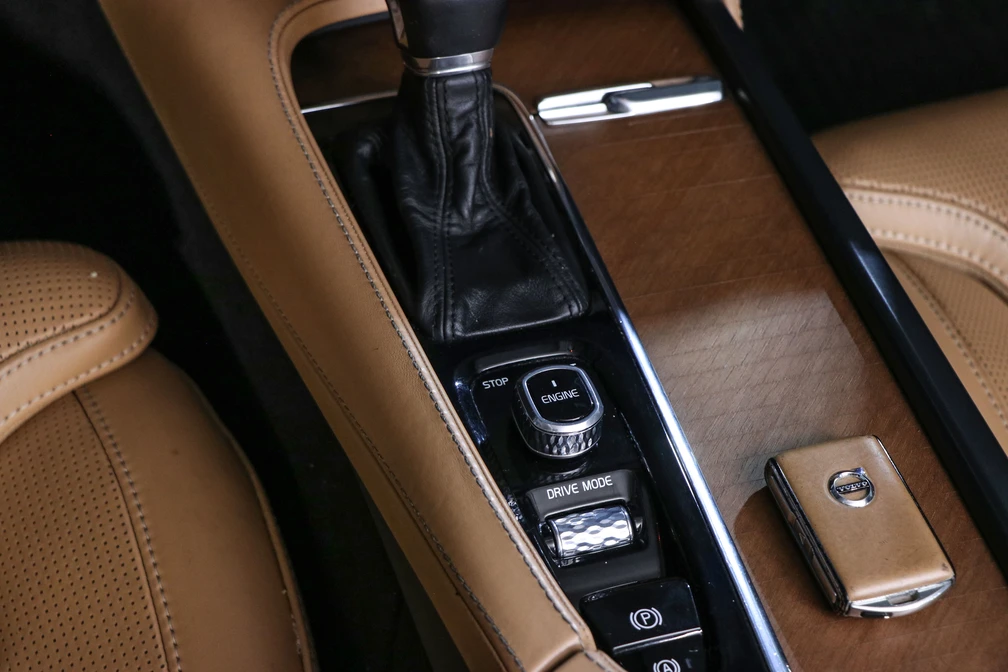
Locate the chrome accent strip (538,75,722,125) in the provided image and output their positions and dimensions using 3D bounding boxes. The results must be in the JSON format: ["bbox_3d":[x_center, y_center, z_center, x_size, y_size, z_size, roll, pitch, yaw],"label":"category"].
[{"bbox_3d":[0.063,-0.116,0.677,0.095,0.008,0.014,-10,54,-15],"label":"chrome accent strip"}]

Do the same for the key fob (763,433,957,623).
[{"bbox_3d":[0.138,0.076,0.532,0.046,0.015,0.072,-11,54,-15],"label":"key fob"}]

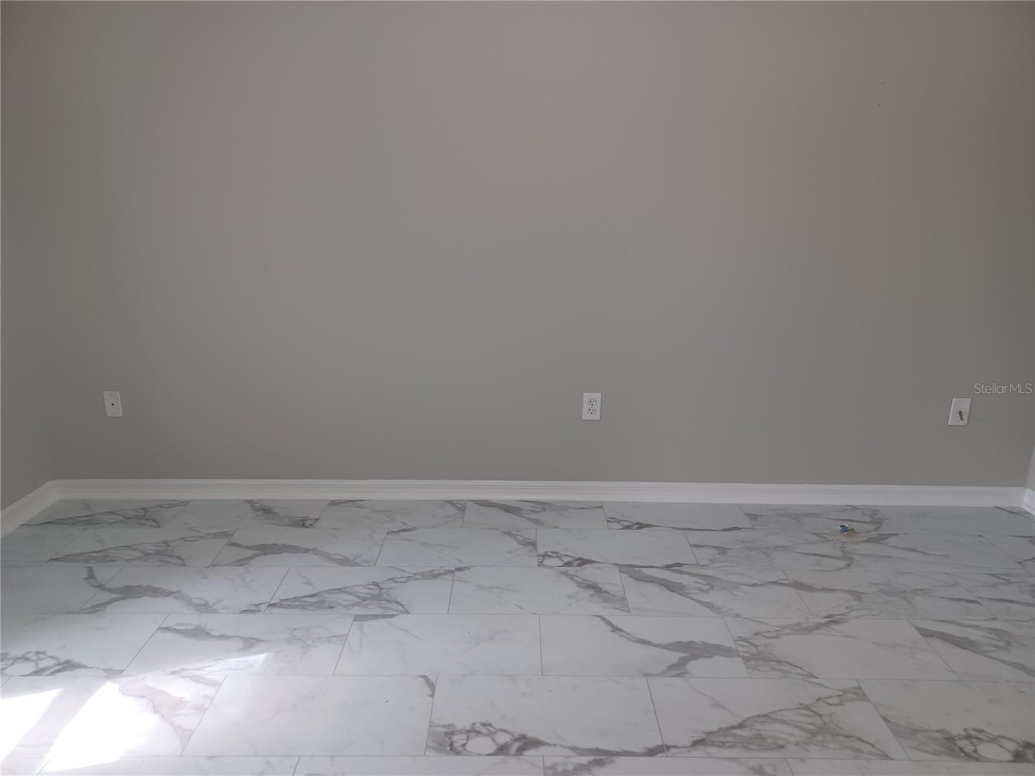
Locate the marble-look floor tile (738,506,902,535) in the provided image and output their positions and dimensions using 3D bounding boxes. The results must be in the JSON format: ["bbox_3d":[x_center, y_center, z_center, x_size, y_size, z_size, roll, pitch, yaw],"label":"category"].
[{"bbox_3d":[1.265,0.549,3.135,0.595,0.010,0.277,0,16,0],"label":"marble-look floor tile"}]

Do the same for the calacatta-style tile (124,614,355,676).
[{"bbox_3d":[-0.821,0.778,2.267,0.595,0.010,0.302,0,16,0],"label":"calacatta-style tile"}]

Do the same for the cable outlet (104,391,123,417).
[{"bbox_3d":[-1.736,0.070,3.210,0.071,0.115,0.007,0,16,0],"label":"cable outlet"}]

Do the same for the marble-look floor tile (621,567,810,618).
[{"bbox_3d":[0.675,0.714,2.590,0.601,0.010,0.300,0,17,0],"label":"marble-look floor tile"}]

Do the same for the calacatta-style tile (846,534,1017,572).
[{"bbox_3d":[1.581,0.635,2.882,0.601,0.010,0.300,0,17,0],"label":"calacatta-style tile"}]

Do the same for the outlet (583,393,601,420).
[{"bbox_3d":[0.322,0.080,3.215,0.071,0.115,0.007,0,16,0],"label":"outlet"}]

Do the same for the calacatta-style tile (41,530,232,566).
[{"bbox_3d":[-1.429,0.610,2.870,0.601,0.010,0.300,0,17,0],"label":"calacatta-style tile"}]

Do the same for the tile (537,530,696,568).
[{"bbox_3d":[0.380,0.631,2.930,0.610,0.010,0.305,0,16,0],"label":"tile"}]

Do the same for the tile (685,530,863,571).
[{"bbox_3d":[0.967,0.627,2.856,0.595,0.010,0.302,0,16,0],"label":"tile"}]

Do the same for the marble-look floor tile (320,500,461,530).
[{"bbox_3d":[-0.530,0.541,3.209,0.610,0.010,0.297,0,16,0],"label":"marble-look floor tile"}]

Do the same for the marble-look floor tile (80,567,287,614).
[{"bbox_3d":[-1.145,0.709,2.617,0.610,0.010,0.305,0,16,0],"label":"marble-look floor tile"}]

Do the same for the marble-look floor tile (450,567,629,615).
[{"bbox_3d":[0.073,0.709,2.588,0.601,0.010,0.300,0,17,0],"label":"marble-look floor tile"}]

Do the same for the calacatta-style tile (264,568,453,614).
[{"bbox_3d":[-0.524,0.697,2.558,0.595,0.010,0.302,0,16,0],"label":"calacatta-style tile"}]

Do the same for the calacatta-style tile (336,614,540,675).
[{"bbox_3d":[-0.229,0.793,2.298,0.601,0.010,0.300,0,17,0],"label":"calacatta-style tile"}]

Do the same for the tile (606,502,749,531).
[{"bbox_3d":[0.675,0.551,3.212,0.610,0.010,0.297,0,16,0],"label":"tile"}]

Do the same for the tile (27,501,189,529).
[{"bbox_3d":[-1.700,0.524,3.121,0.575,0.010,0.277,0,16,0],"label":"tile"}]

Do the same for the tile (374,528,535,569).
[{"bbox_3d":[-0.225,0.626,2.927,0.610,0.010,0.305,0,16,0],"label":"tile"}]

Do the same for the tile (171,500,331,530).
[{"bbox_3d":[-1.127,0.529,3.148,0.601,0.010,0.276,0,17,0],"label":"tile"}]

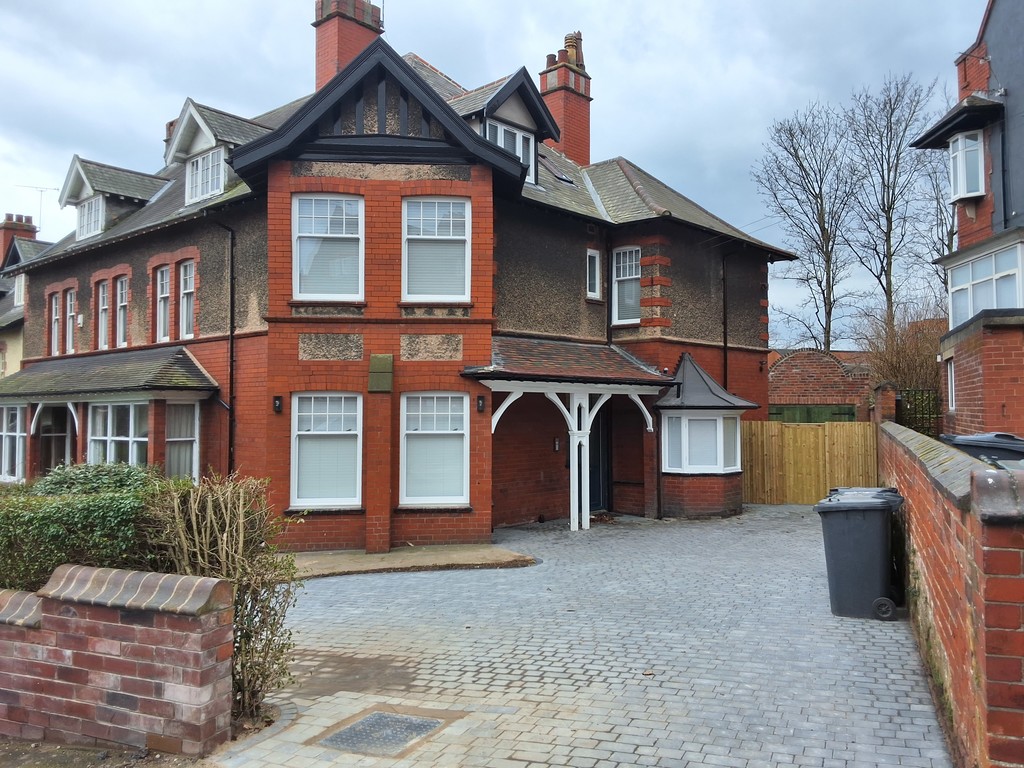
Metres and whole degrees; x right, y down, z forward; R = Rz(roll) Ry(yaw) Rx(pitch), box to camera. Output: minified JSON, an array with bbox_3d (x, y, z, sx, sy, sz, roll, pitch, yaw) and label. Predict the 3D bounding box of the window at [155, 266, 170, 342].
[{"bbox_3d":[-7.291,-1.652,17.517,0.740,1.600,0.120,-2,-3,42],"label":"window"}]

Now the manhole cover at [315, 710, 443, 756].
[{"bbox_3d":[-0.645,1.780,4.204,0.426,0.035,0.501,-1,-3,22],"label":"manhole cover"}]

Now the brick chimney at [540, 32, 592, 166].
[{"bbox_3d":[1.462,-7.541,22.164,0.880,3.500,1.250,-2,-3,42],"label":"brick chimney"}]

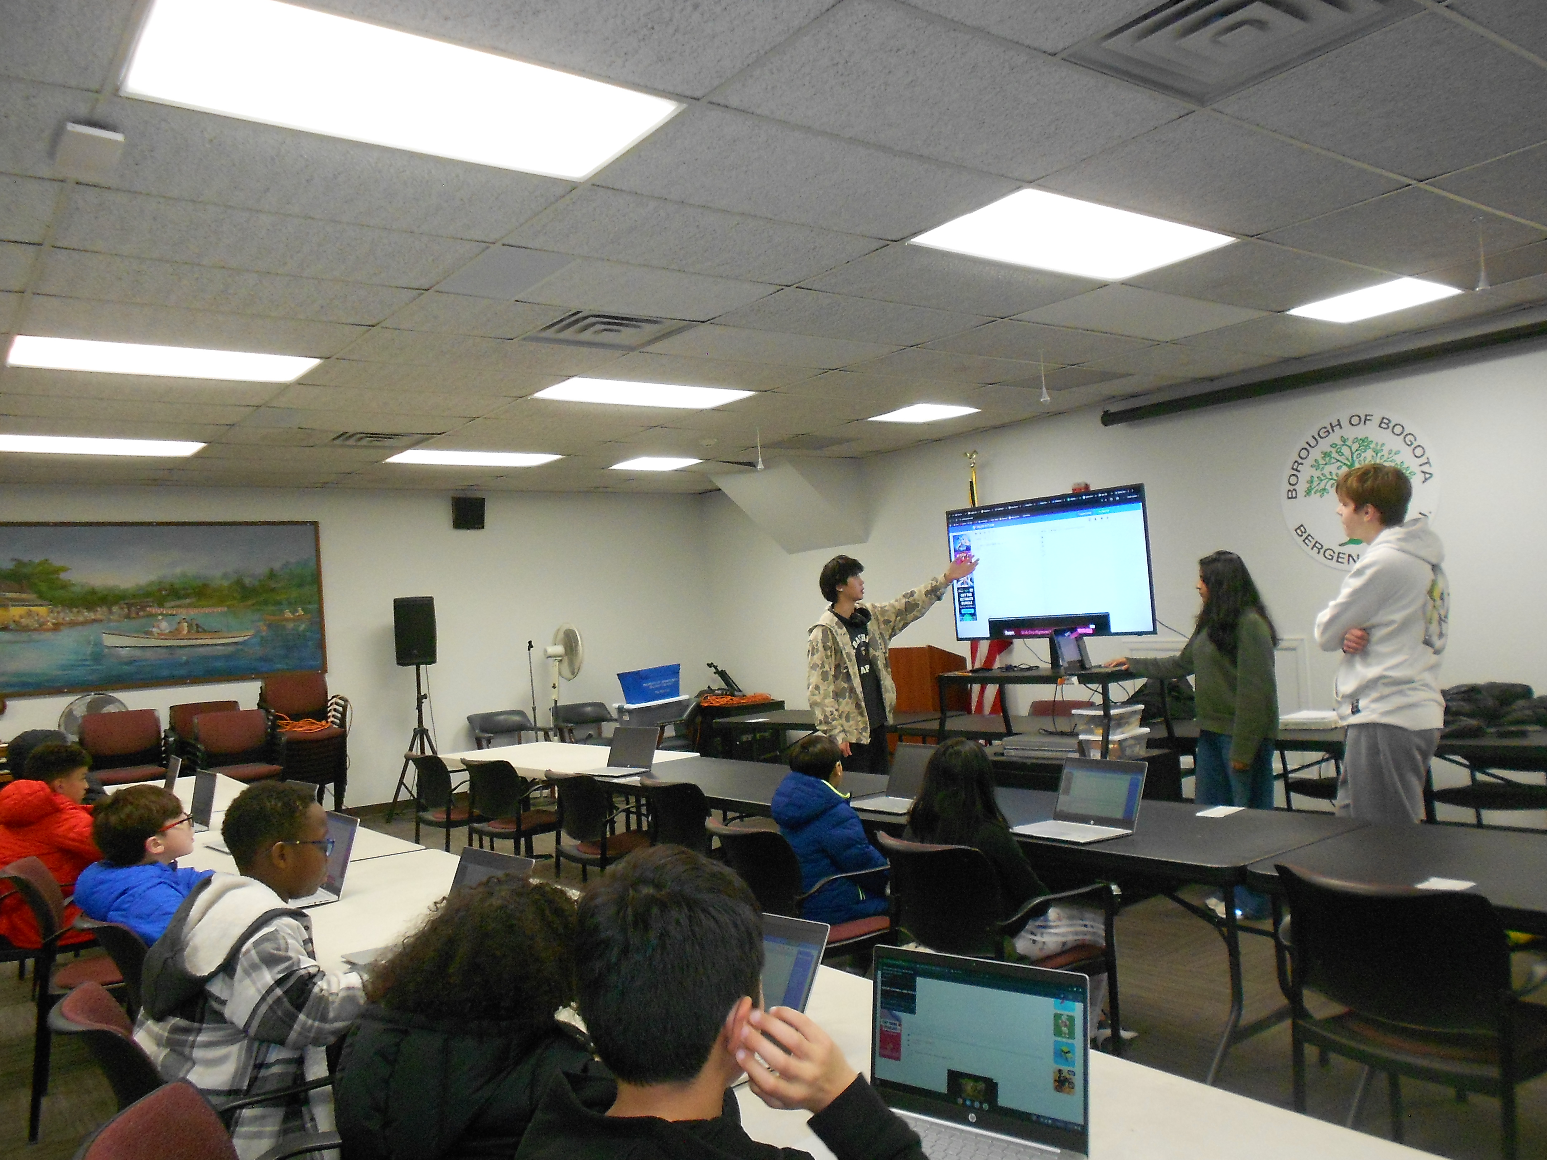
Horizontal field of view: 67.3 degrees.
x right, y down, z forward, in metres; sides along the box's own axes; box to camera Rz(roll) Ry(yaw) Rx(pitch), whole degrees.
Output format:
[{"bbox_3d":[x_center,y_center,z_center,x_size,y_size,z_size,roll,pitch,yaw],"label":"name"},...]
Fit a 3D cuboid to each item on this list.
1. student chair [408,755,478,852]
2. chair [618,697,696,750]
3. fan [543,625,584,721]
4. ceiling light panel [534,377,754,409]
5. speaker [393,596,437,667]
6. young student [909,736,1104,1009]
[{"bbox_3d":[-1.944,1.492,7.343,0.570,0.820,0.580,-2,-2,-43],"label":"student chair"},{"bbox_3d":[-1.000,1.466,10.193,0.600,0.770,0.600,-5,-2,38],"label":"chair"},{"bbox_3d":[-1.751,1.128,9.806,0.450,1.520,0.490,-3,-2,-37],"label":"fan"},{"bbox_3d":[-0.720,-1.060,6.627,1.190,0.050,0.590,-3,-2,-37],"label":"ceiling light panel"},{"bbox_3d":[-2.991,0.434,9.741,0.350,0.580,0.340,-3,-2,-22],"label":"speaker"},{"bbox_3d":[0.779,1.038,3.686,0.760,1.060,0.440,-3,-2,-37],"label":"young student"}]

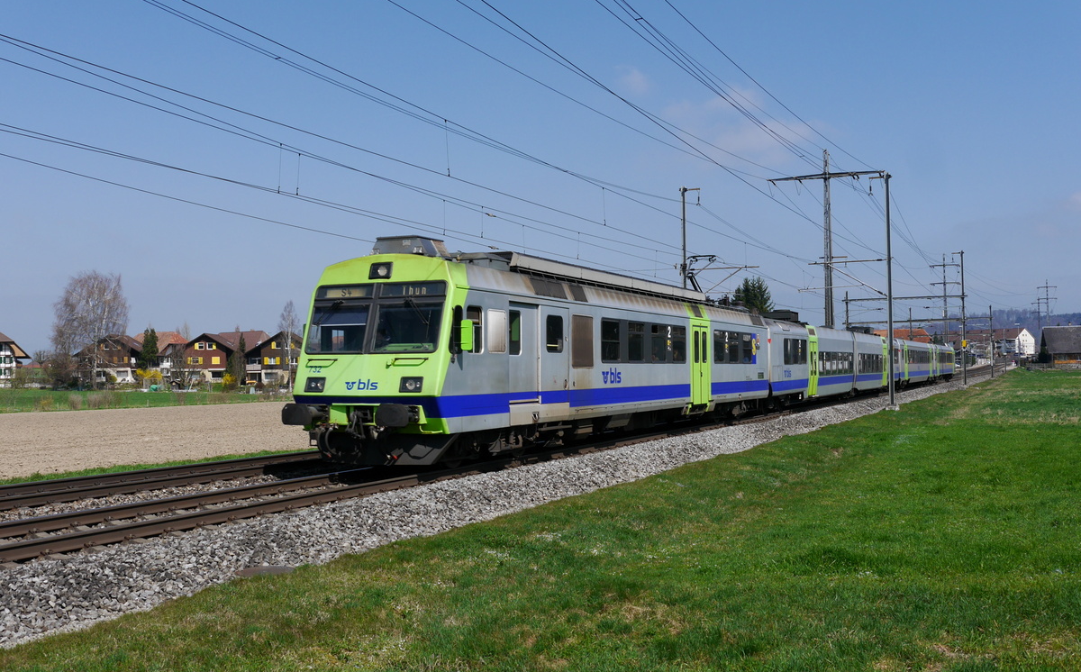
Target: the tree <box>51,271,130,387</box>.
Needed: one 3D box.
[{"bbox_3d":[-81.145,-1.088,214.000,13.870,21.200,13.450,0,-2,-21],"label":"tree"}]

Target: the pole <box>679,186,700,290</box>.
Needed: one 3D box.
[{"bbox_3d":[7.820,-1.981,61.449,1.090,11.550,0.350,-1,-2,23],"label":"pole"}]

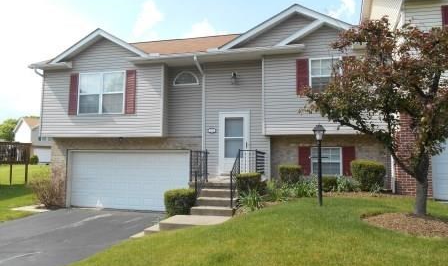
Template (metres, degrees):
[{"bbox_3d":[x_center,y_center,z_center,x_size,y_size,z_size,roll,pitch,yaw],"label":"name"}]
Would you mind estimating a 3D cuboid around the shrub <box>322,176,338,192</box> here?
[{"bbox_3d":[3.182,1.520,10.142,0.510,0.480,0.500,-1,-5,14],"label":"shrub"}]

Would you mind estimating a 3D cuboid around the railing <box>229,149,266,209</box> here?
[{"bbox_3d":[0.766,1.279,9.928,0.560,1.550,2.600,-1,-5,14],"label":"railing"}]

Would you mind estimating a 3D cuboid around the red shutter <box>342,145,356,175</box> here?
[{"bbox_3d":[3.976,0.904,10.680,0.410,0.920,0.050,-1,-5,14],"label":"red shutter"}]

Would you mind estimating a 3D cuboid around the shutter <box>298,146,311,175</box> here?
[{"bbox_3d":[2.655,0.912,11.003,0.390,0.930,0.050,-1,-5,14],"label":"shutter"}]

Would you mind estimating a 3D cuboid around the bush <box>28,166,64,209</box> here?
[{"bbox_3d":[-6.611,2.014,12.700,1.100,1.530,1.000,-1,-5,14],"label":"bush"}]

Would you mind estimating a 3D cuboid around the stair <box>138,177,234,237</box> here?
[{"bbox_3d":[-0.479,1.920,9.270,2.000,1.110,3.750,-1,-5,14],"label":"stair"}]

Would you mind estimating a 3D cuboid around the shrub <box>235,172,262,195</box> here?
[{"bbox_3d":[0.673,1.400,9.036,0.660,0.610,0.650,-1,-5,14],"label":"shrub"}]

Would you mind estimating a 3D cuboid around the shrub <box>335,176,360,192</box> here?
[{"bbox_3d":[3.608,1.487,9.885,0.740,0.470,0.600,-1,-5,14],"label":"shrub"}]

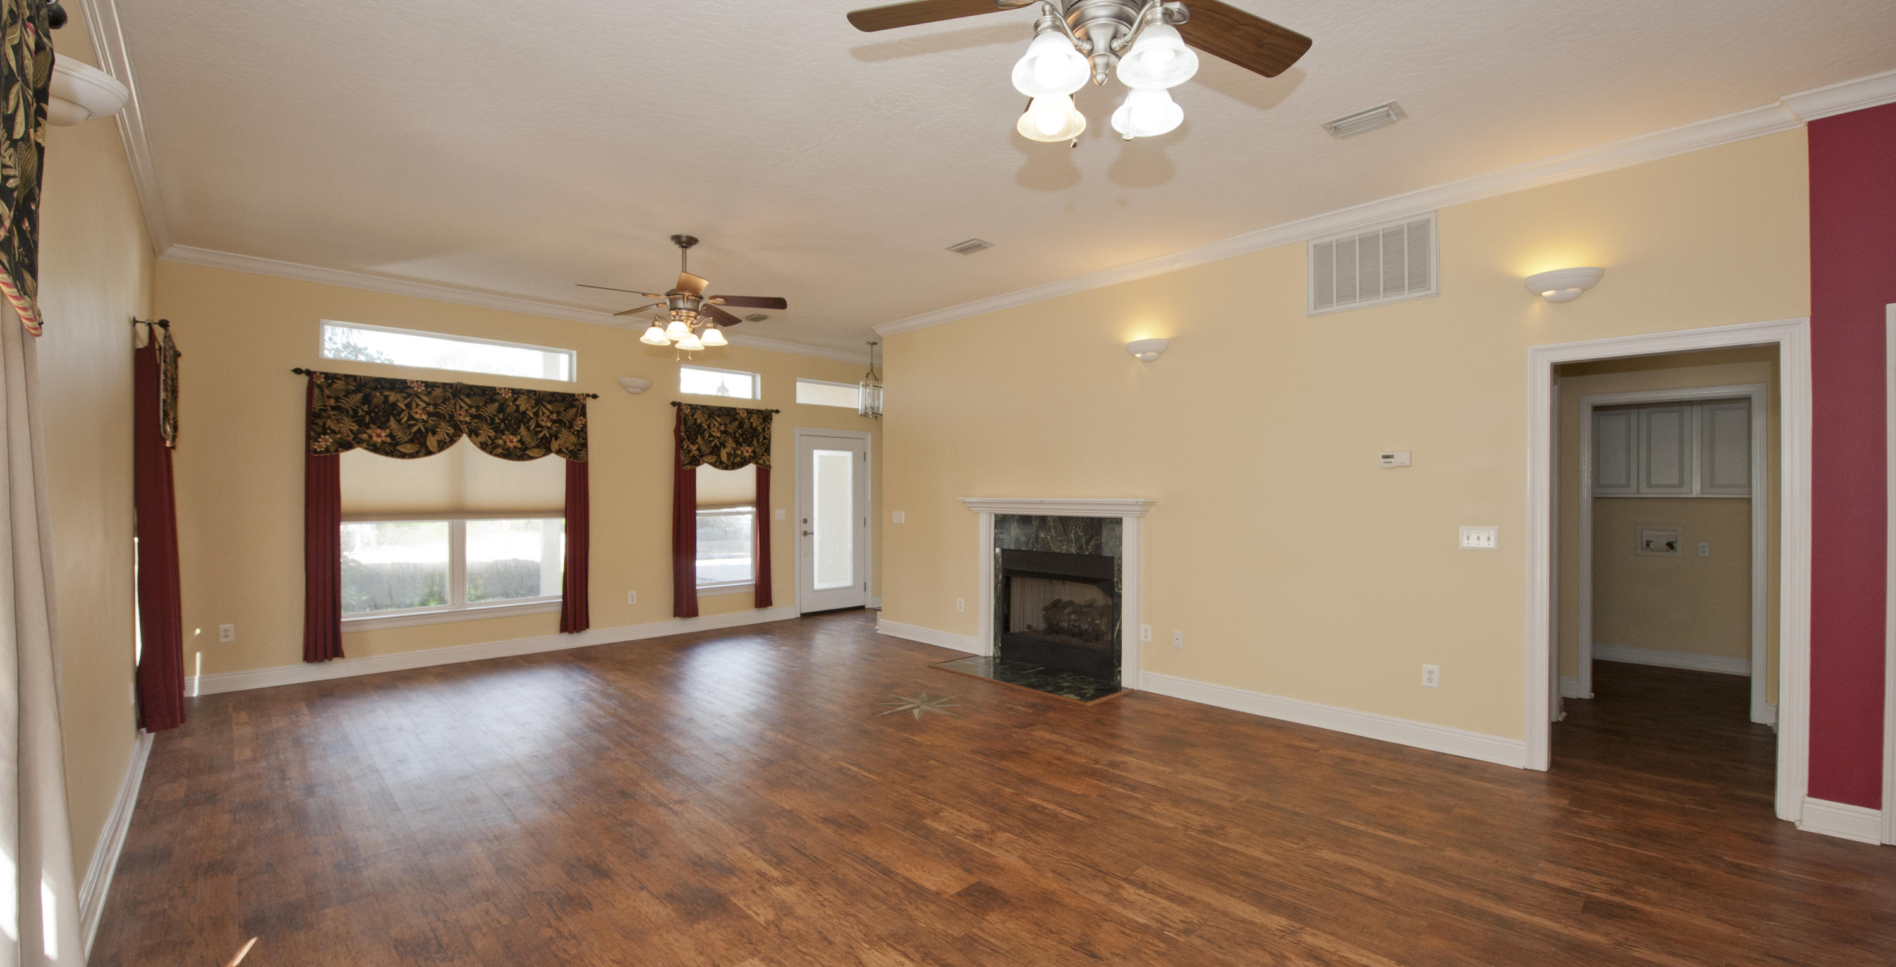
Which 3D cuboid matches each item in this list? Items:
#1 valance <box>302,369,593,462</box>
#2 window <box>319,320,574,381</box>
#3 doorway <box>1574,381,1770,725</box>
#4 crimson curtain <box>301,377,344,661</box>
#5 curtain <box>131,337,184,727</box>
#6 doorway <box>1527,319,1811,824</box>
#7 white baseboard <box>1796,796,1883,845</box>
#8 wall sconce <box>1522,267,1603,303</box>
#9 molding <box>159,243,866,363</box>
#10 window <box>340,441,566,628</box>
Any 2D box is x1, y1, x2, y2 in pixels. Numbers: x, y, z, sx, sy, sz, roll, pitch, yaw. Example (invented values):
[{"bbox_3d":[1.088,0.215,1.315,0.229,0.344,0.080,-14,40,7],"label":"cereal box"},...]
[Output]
[{"bbox_3d":[-3.999,-0.509,6.088,1.970,0.647,0.120,1,-1,-44],"label":"valance"},{"bbox_3d":[-4.082,-1.081,6.179,1.803,0.290,0.100,1,-1,-44],"label":"window"},{"bbox_3d":[4.677,0.429,4.785,0.140,2.077,0.868,1,-1,-44],"label":"doorway"},{"bbox_3d":[-4.636,0.273,5.487,0.254,2.159,0.120,1,-1,-44],"label":"crimson curtain"},{"bbox_3d":[-4.310,0.278,4.043,0.150,2.145,0.280,1,-1,-44],"label":"curtain"},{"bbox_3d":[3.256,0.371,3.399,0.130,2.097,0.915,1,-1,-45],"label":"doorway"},{"bbox_3d":[3.554,1.342,2.947,0.219,0.134,0.028,-1,-1,45],"label":"white baseboard"},{"bbox_3d":[2.958,-0.952,3.551,0.140,0.139,0.301,1,-1,-45],"label":"wall sconce"},{"bbox_3d":[-3.035,-1.511,6.970,6.044,0.099,0.090,1,-1,-44],"label":"molding"},{"bbox_3d":[-4.092,0.309,6.160,1.710,1.667,0.110,1,-1,-44],"label":"window"}]

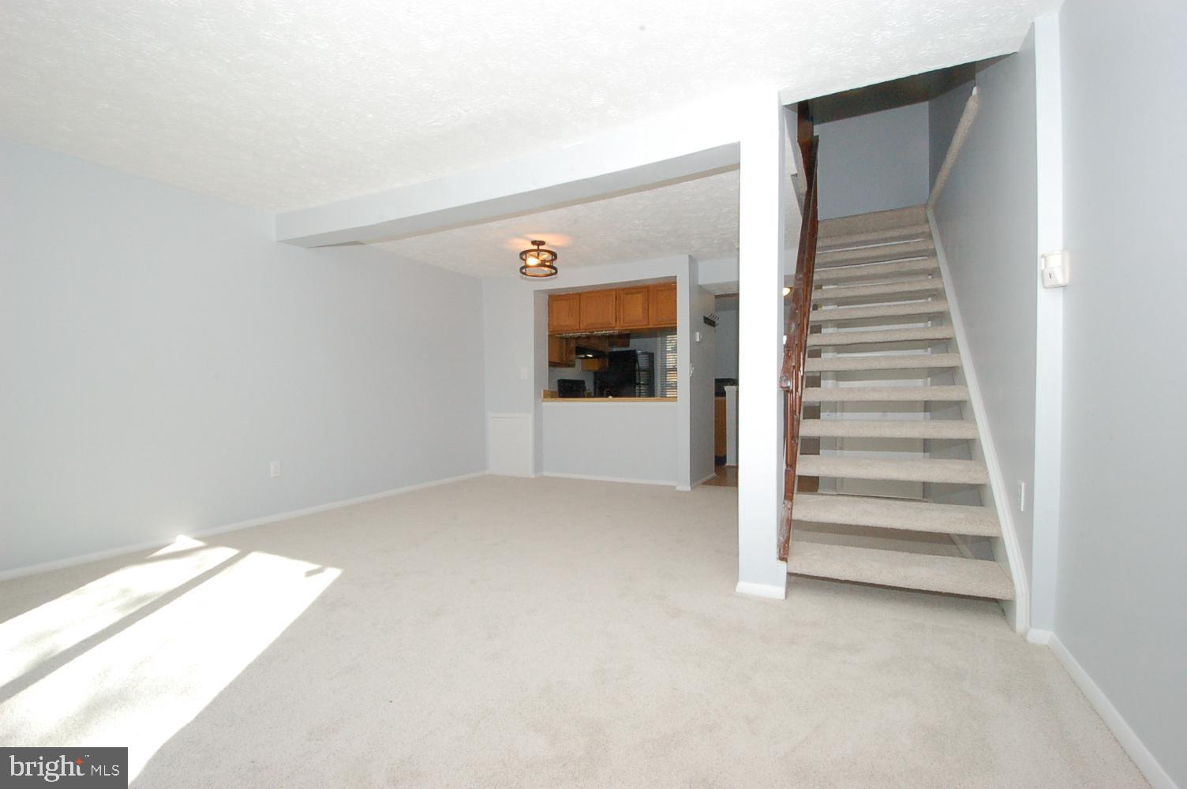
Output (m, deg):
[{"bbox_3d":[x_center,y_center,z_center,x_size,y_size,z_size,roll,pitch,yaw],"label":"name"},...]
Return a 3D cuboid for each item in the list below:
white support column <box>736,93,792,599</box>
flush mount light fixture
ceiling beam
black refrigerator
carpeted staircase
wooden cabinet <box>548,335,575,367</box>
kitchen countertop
[{"bbox_3d":[0.862,-0.233,2.503,0.201,2.432,0.241,0,1,27],"label":"white support column"},{"bbox_3d":[-0.523,-1.306,4.732,0.356,0.300,0.356,0,0,0],"label":"flush mount light fixture"},{"bbox_3d":[-0.867,-1.336,3.326,3.630,0.220,0.180,0,0,26],"label":"ceiling beam"},{"bbox_3d":[0.556,0.103,8.808,0.780,1.700,0.790,0,0,27],"label":"black refrigerator"},{"bbox_3d":[1.969,-0.371,3.369,0.880,2.620,2.700,0,0,27],"label":"carpeted staircase"},{"bbox_3d":[-0.603,-0.780,7.064,0.330,0.760,0.760,0,0,27],"label":"wooden cabinet"},{"bbox_3d":[0.259,0.061,5.798,1.680,0.055,0.550,0,0,27],"label":"kitchen countertop"}]

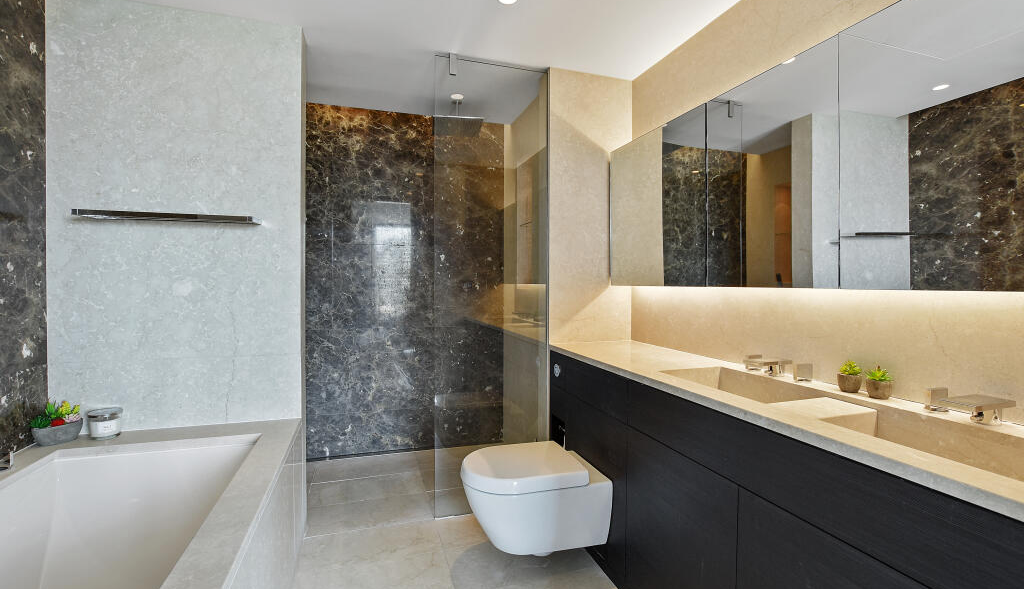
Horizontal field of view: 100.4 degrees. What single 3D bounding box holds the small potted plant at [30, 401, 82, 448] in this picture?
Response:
[{"bbox_3d":[-1.713,0.484,1.608,0.140,0.156,0.076,-1,2,-45],"label":"small potted plant"}]

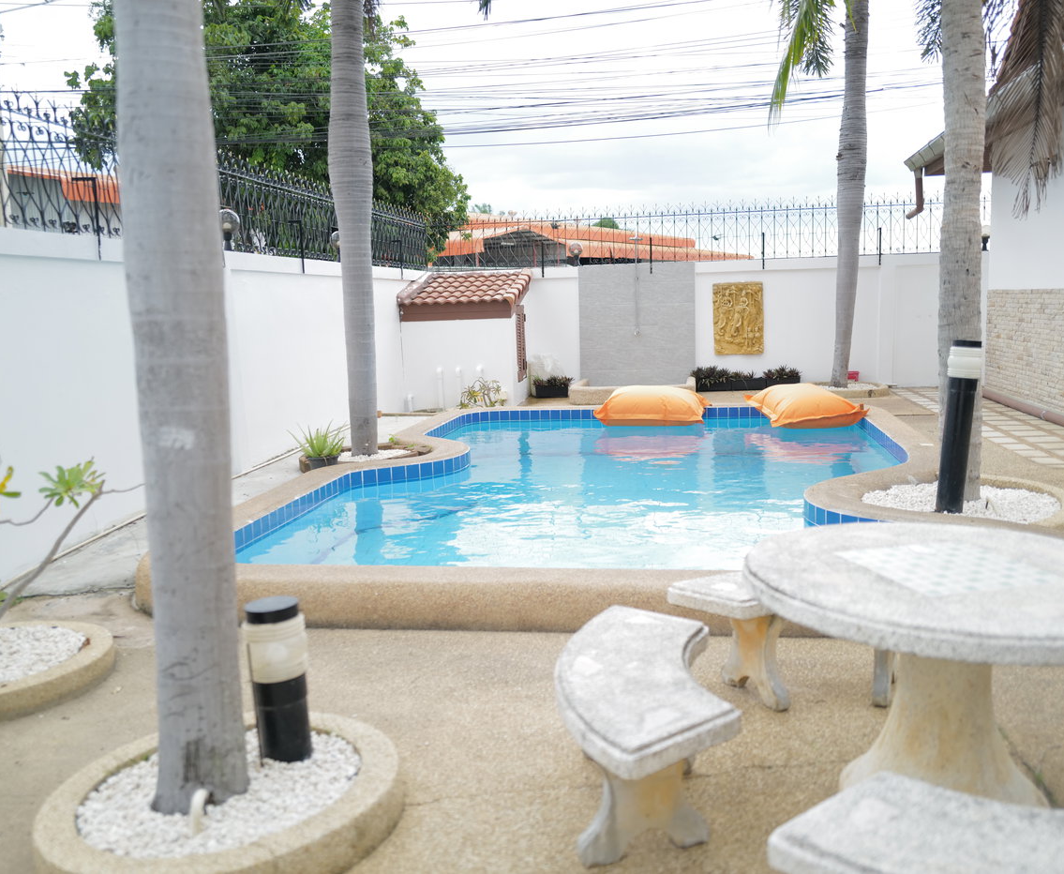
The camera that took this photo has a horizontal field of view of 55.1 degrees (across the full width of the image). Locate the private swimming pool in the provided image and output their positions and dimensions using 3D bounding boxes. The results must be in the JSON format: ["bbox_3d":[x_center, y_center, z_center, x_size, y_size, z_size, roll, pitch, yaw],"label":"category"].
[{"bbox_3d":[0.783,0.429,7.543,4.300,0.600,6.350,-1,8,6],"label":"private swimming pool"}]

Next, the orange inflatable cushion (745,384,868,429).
[{"bbox_3d":[2.715,-0.333,10.155,1.080,0.400,0.930,-2,8,-3],"label":"orange inflatable cushion"}]

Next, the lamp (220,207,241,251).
[{"bbox_3d":[-2.383,-1.622,7.995,0.172,0.330,0.172,-1,8,6],"label":"lamp"}]

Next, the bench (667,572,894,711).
[{"bbox_3d":[1.010,0.700,3.558,1.092,0.388,0.452,-2,8,-7],"label":"bench"}]

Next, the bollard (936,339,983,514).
[{"bbox_3d":[2.340,-0.057,5.601,0.175,0.926,0.175,4,8,5],"label":"bollard"}]

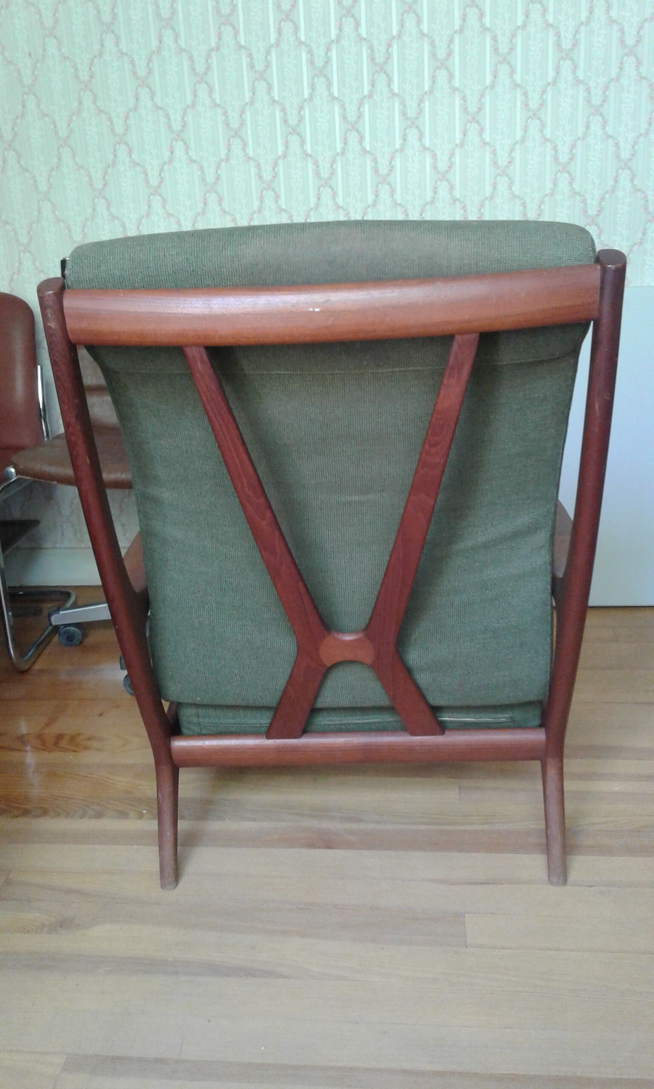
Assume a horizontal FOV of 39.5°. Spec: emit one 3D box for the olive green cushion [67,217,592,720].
[{"bbox_3d":[0.022,-0.063,1.189,0.545,0.650,0.150,-2,36,2],"label":"olive green cushion"}]

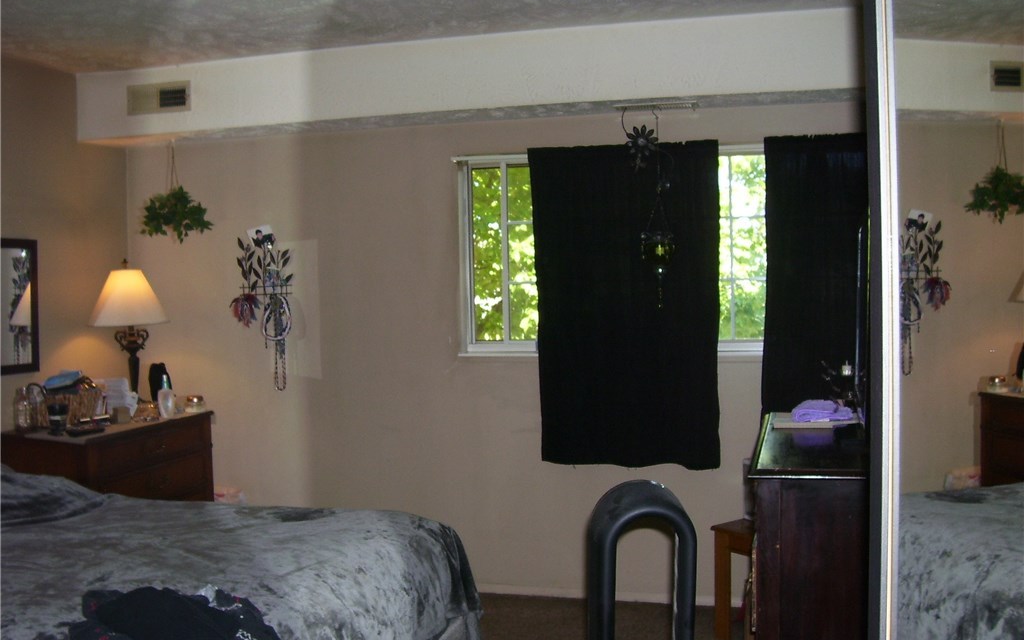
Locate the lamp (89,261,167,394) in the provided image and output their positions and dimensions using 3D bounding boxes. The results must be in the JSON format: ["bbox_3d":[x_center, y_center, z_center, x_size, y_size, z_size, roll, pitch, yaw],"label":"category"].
[{"bbox_3d":[-1.749,0.085,4.583,0.345,0.720,0.345,-1,3,15],"label":"lamp"}]

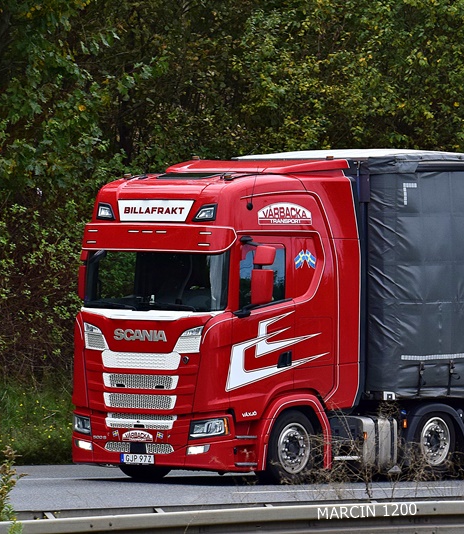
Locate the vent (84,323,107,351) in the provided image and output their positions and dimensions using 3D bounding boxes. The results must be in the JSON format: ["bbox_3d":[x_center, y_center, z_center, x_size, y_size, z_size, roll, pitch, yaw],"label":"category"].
[{"bbox_3d":[-1.569,0.822,38.450,0.460,0.320,0.130,1,0,42],"label":"vent"}]

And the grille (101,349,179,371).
[{"bbox_3d":[-1.061,1.087,37.919,1.280,0.215,0.100,1,0,42],"label":"grille"}]

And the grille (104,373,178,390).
[{"bbox_3d":[-1.065,1.335,37.918,1.220,0.175,0.100,1,0,42],"label":"grille"}]

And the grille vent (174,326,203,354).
[{"bbox_3d":[-0.479,0.832,37.464,0.460,0.320,0.130,1,0,42],"label":"grille vent"}]

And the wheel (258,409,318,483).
[{"bbox_3d":[0.620,2.113,38.268,0.340,0.930,0.930,1,0,42],"label":"wheel"}]

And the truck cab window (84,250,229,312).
[{"bbox_3d":[-0.941,0.144,38.043,2.240,0.720,0.280,1,0,42],"label":"truck cab window"}]

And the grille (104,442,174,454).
[{"bbox_3d":[-1.082,2.103,37.906,1.120,0.120,0.090,1,0,42],"label":"grille"}]

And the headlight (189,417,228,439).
[{"bbox_3d":[-0.256,1.845,37.319,0.440,0.240,0.230,1,0,42],"label":"headlight"}]

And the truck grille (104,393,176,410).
[{"bbox_3d":[-1.068,1.564,37.916,1.190,0.175,0.100,1,0,42],"label":"truck grille"}]

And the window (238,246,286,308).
[{"bbox_3d":[0.350,0.111,37.726,0.060,0.760,0.820,1,0,42],"label":"window"}]

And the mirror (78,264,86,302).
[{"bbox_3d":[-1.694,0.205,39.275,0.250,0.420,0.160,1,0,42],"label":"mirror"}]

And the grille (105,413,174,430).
[{"bbox_3d":[-1.057,1.787,37.916,1.150,0.185,0.100,1,0,42],"label":"grille"}]

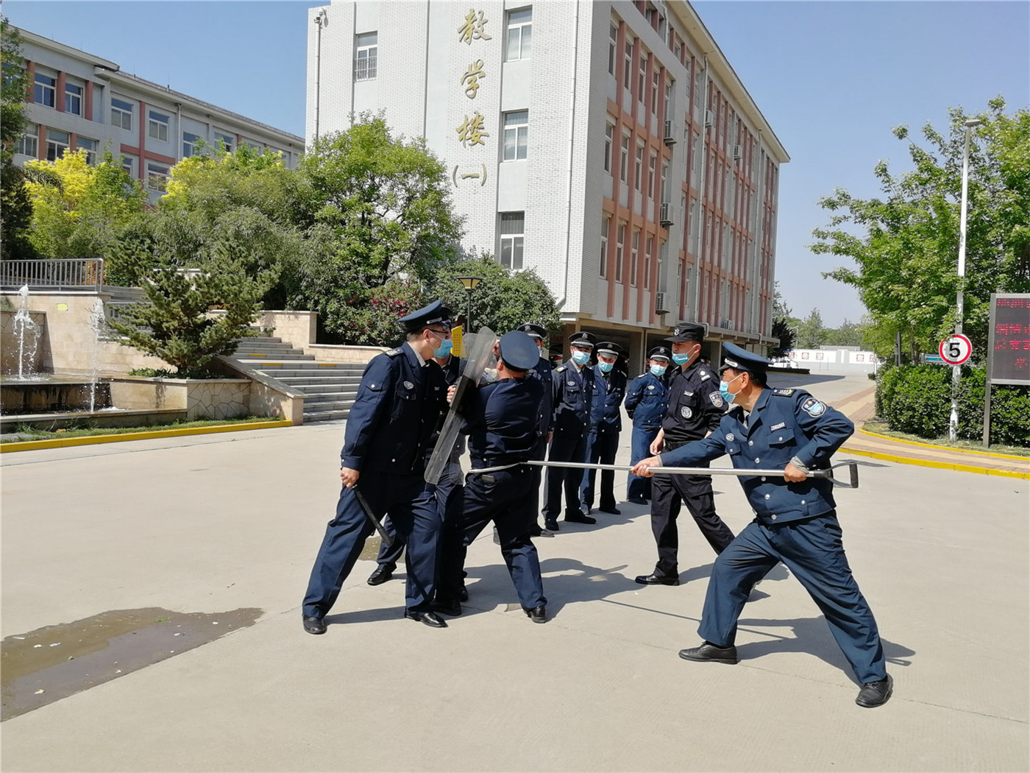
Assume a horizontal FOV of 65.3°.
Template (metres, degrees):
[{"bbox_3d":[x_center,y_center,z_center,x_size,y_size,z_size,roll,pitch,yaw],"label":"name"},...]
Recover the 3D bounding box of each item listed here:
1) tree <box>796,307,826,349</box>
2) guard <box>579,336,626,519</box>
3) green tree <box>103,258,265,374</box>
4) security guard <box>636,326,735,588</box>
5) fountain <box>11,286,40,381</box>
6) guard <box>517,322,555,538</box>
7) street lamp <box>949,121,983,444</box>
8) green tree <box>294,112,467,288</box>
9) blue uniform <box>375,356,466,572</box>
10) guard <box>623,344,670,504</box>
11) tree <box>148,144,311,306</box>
[{"bbox_3d":[40.545,-6.445,110.000,4.200,8.600,4.200,2,3,0],"label":"tree"},{"bbox_3d":[0.896,0.410,8.100,0.490,1.760,0.360,2,3,-12],"label":"guard"},{"bbox_3d":[-6.383,-1.352,15.600,2.900,2.350,2.700,2,3,0],"label":"green tree"},{"bbox_3d":[1.244,0.489,5.580,0.750,1.820,0.600,1,3,-28],"label":"security guard"},{"bbox_3d":[-9.356,-1.019,15.300,0.560,1.850,0.500,2,3,0],"label":"fountain"},{"bbox_3d":[0.143,0.364,6.880,0.560,1.820,0.420,0,3,-37],"label":"guard"},{"bbox_3d":[8.403,-1.976,14.899,0.360,5.948,0.200,4,3,37],"label":"street lamp"},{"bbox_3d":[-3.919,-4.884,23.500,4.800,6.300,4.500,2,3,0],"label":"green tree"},{"bbox_3d":[-0.561,0.559,5.155,0.500,1.400,0.550,0,3,-37],"label":"blue uniform"},{"bbox_3d":[1.535,0.399,8.773,0.560,1.684,0.380,1,3,-30],"label":"guard"},{"bbox_3d":[-9.080,-4.968,25.500,5.200,5.500,4.600,2,3,0],"label":"tree"}]

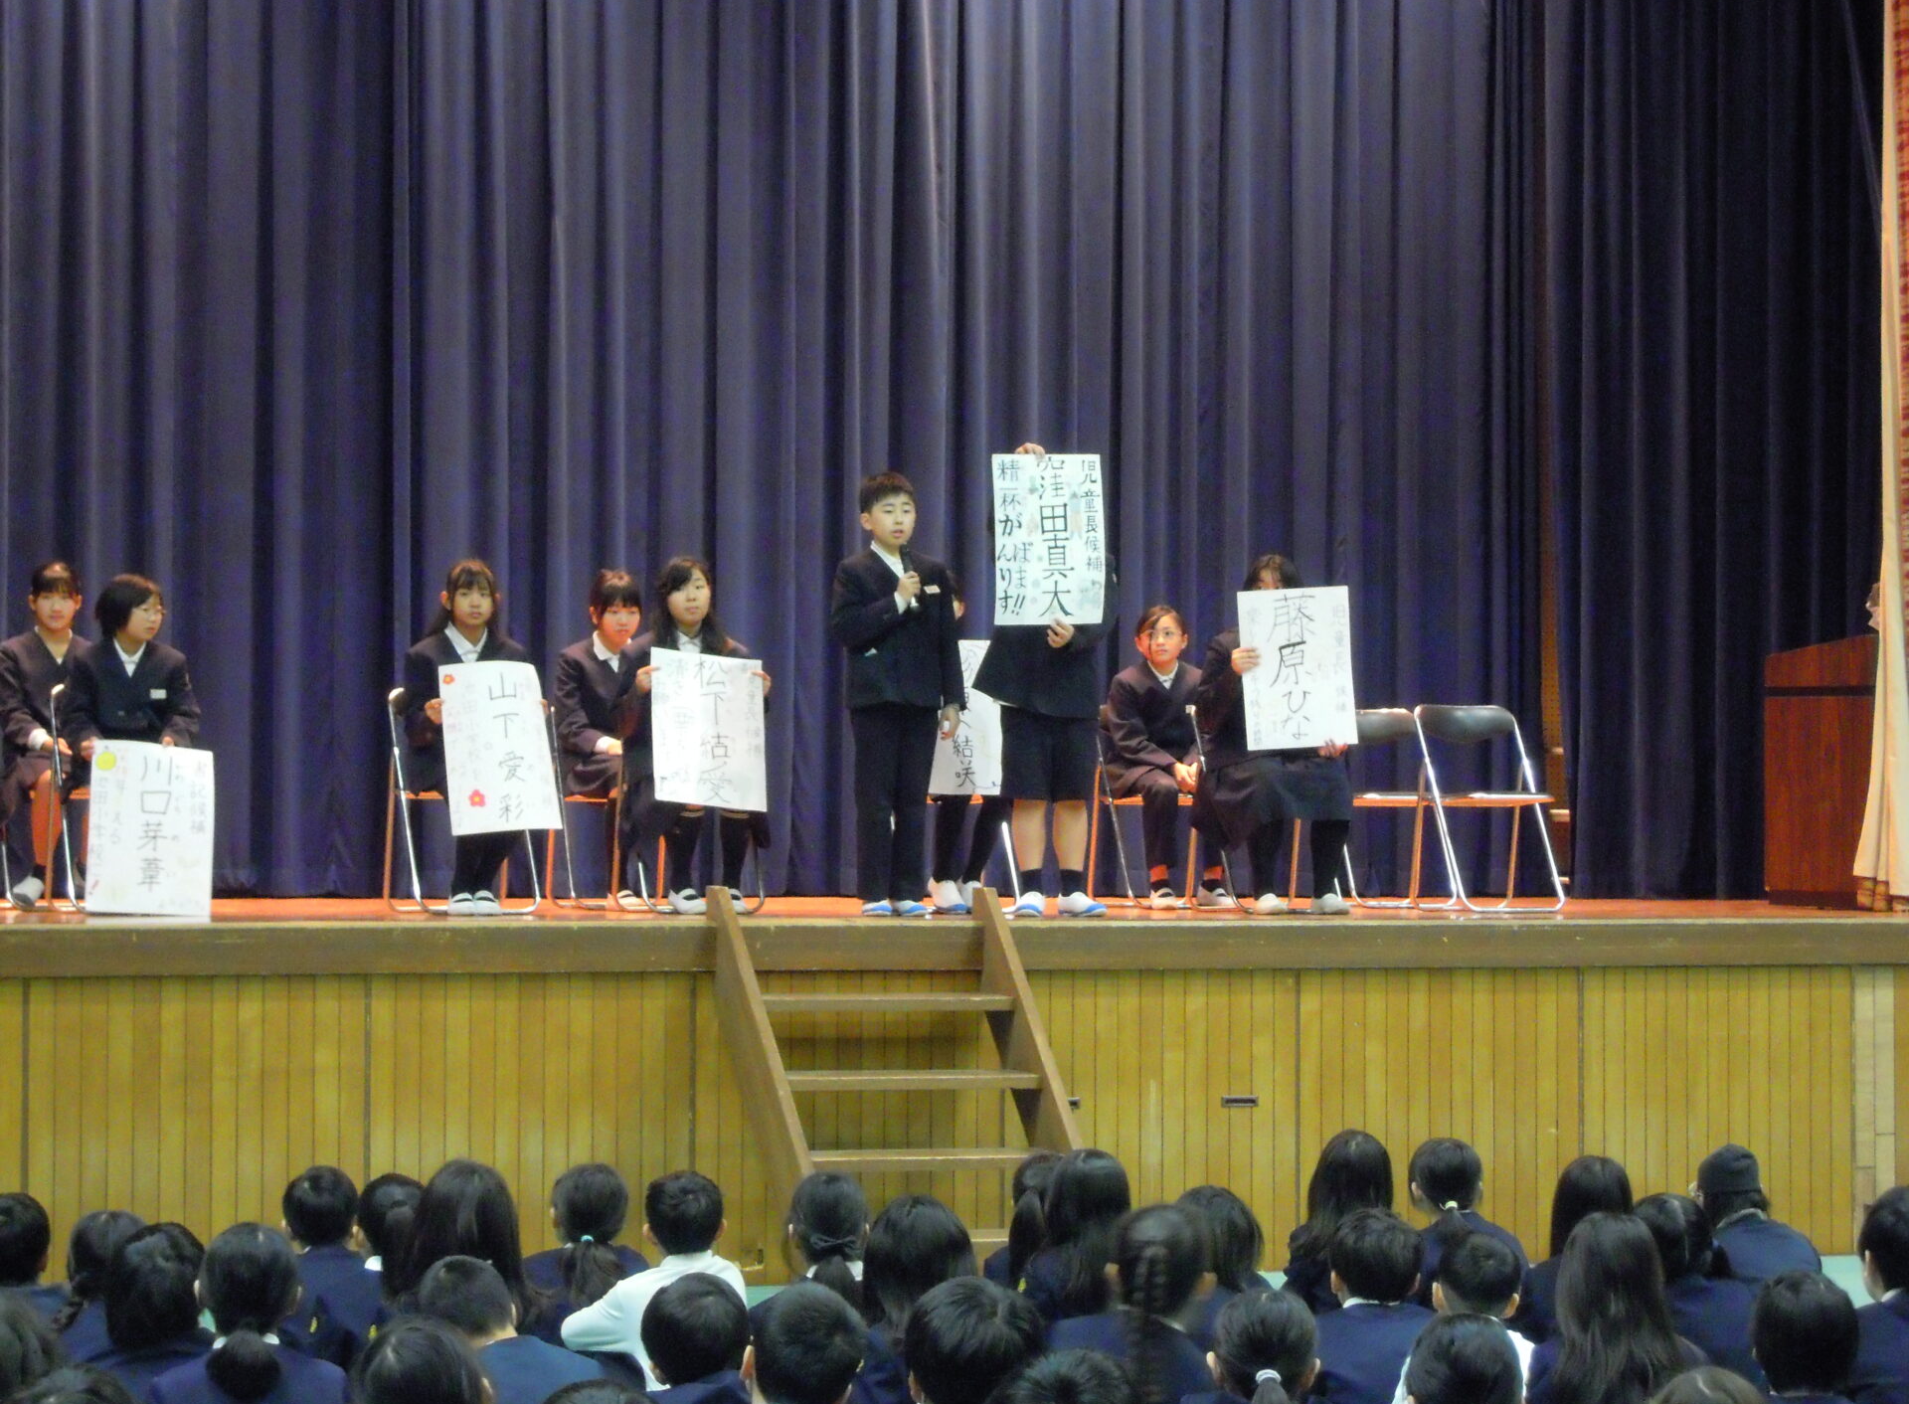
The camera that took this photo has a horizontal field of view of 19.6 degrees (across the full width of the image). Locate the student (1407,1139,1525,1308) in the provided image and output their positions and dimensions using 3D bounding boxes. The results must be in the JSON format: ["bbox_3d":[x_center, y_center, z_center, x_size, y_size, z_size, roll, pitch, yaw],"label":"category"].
[{"bbox_3d":[1.144,1.324,12.425,0.340,0.650,0.480,1,-2,-20],"label":"student"}]

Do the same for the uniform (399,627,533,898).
[{"bbox_3d":[-1.625,0.204,18.400,0.420,0.900,0.500,1,-2,-18],"label":"uniform"}]

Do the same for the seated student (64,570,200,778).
[{"bbox_3d":[-2.608,0.134,17.550,0.430,1.080,0.700,1,-1,-25],"label":"seated student"}]

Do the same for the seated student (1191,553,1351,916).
[{"bbox_3d":[1.110,0.110,19.050,0.450,1.234,0.740,1,-1,-22],"label":"seated student"}]

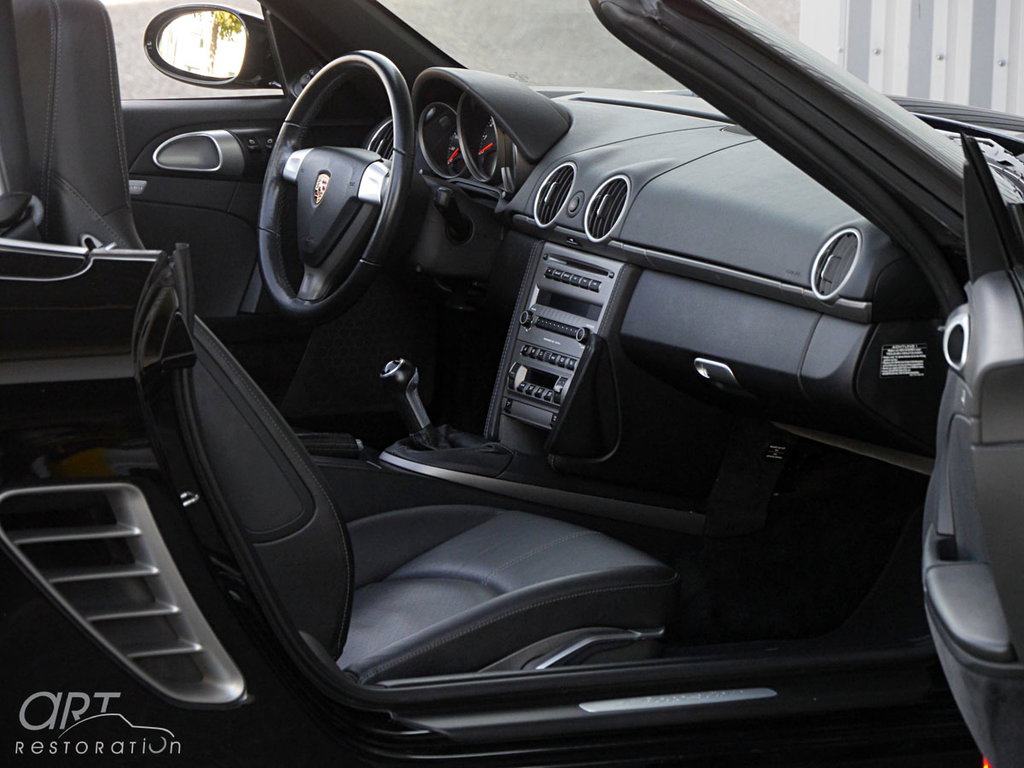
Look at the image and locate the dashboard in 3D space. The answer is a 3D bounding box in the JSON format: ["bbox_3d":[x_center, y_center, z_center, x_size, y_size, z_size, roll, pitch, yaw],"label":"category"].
[{"bbox_3d":[0.184,-0.146,7.558,0.440,0.460,1.380,-3,10,-29],"label":"dashboard"}]

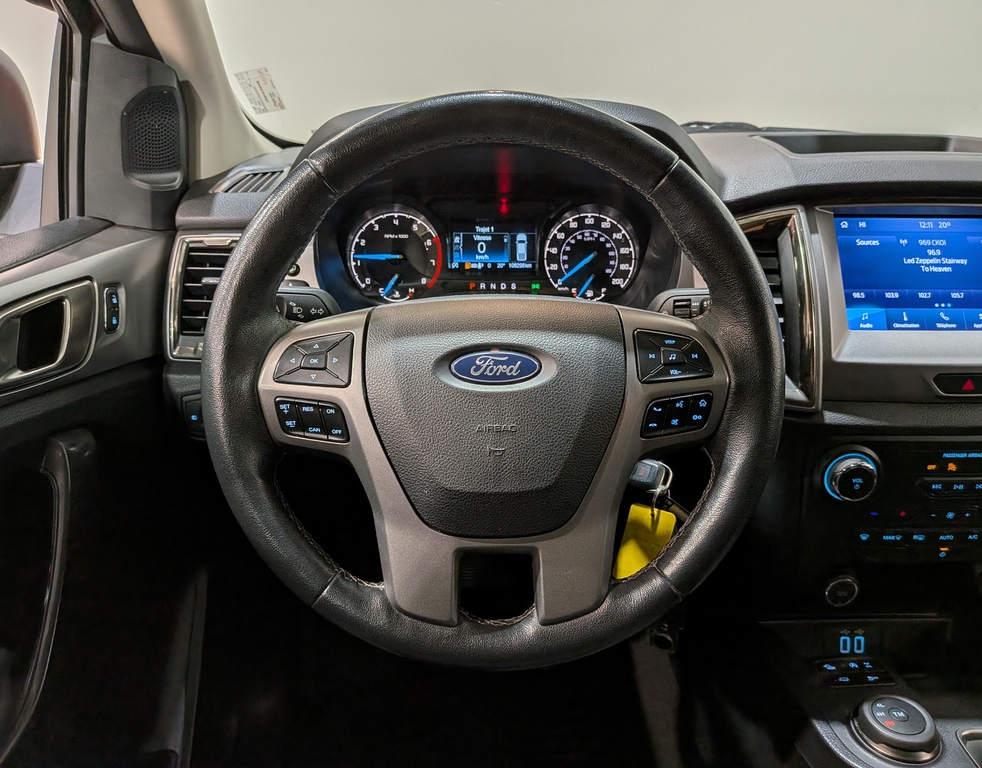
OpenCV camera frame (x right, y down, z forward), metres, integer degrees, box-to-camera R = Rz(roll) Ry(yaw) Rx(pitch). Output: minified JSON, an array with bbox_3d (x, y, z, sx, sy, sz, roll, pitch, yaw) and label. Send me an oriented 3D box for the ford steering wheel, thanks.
[{"bbox_3d":[0.001,-0.002,0.486,0.380,0.380,0.090,0,0,0],"label":"ford steering wheel"}]

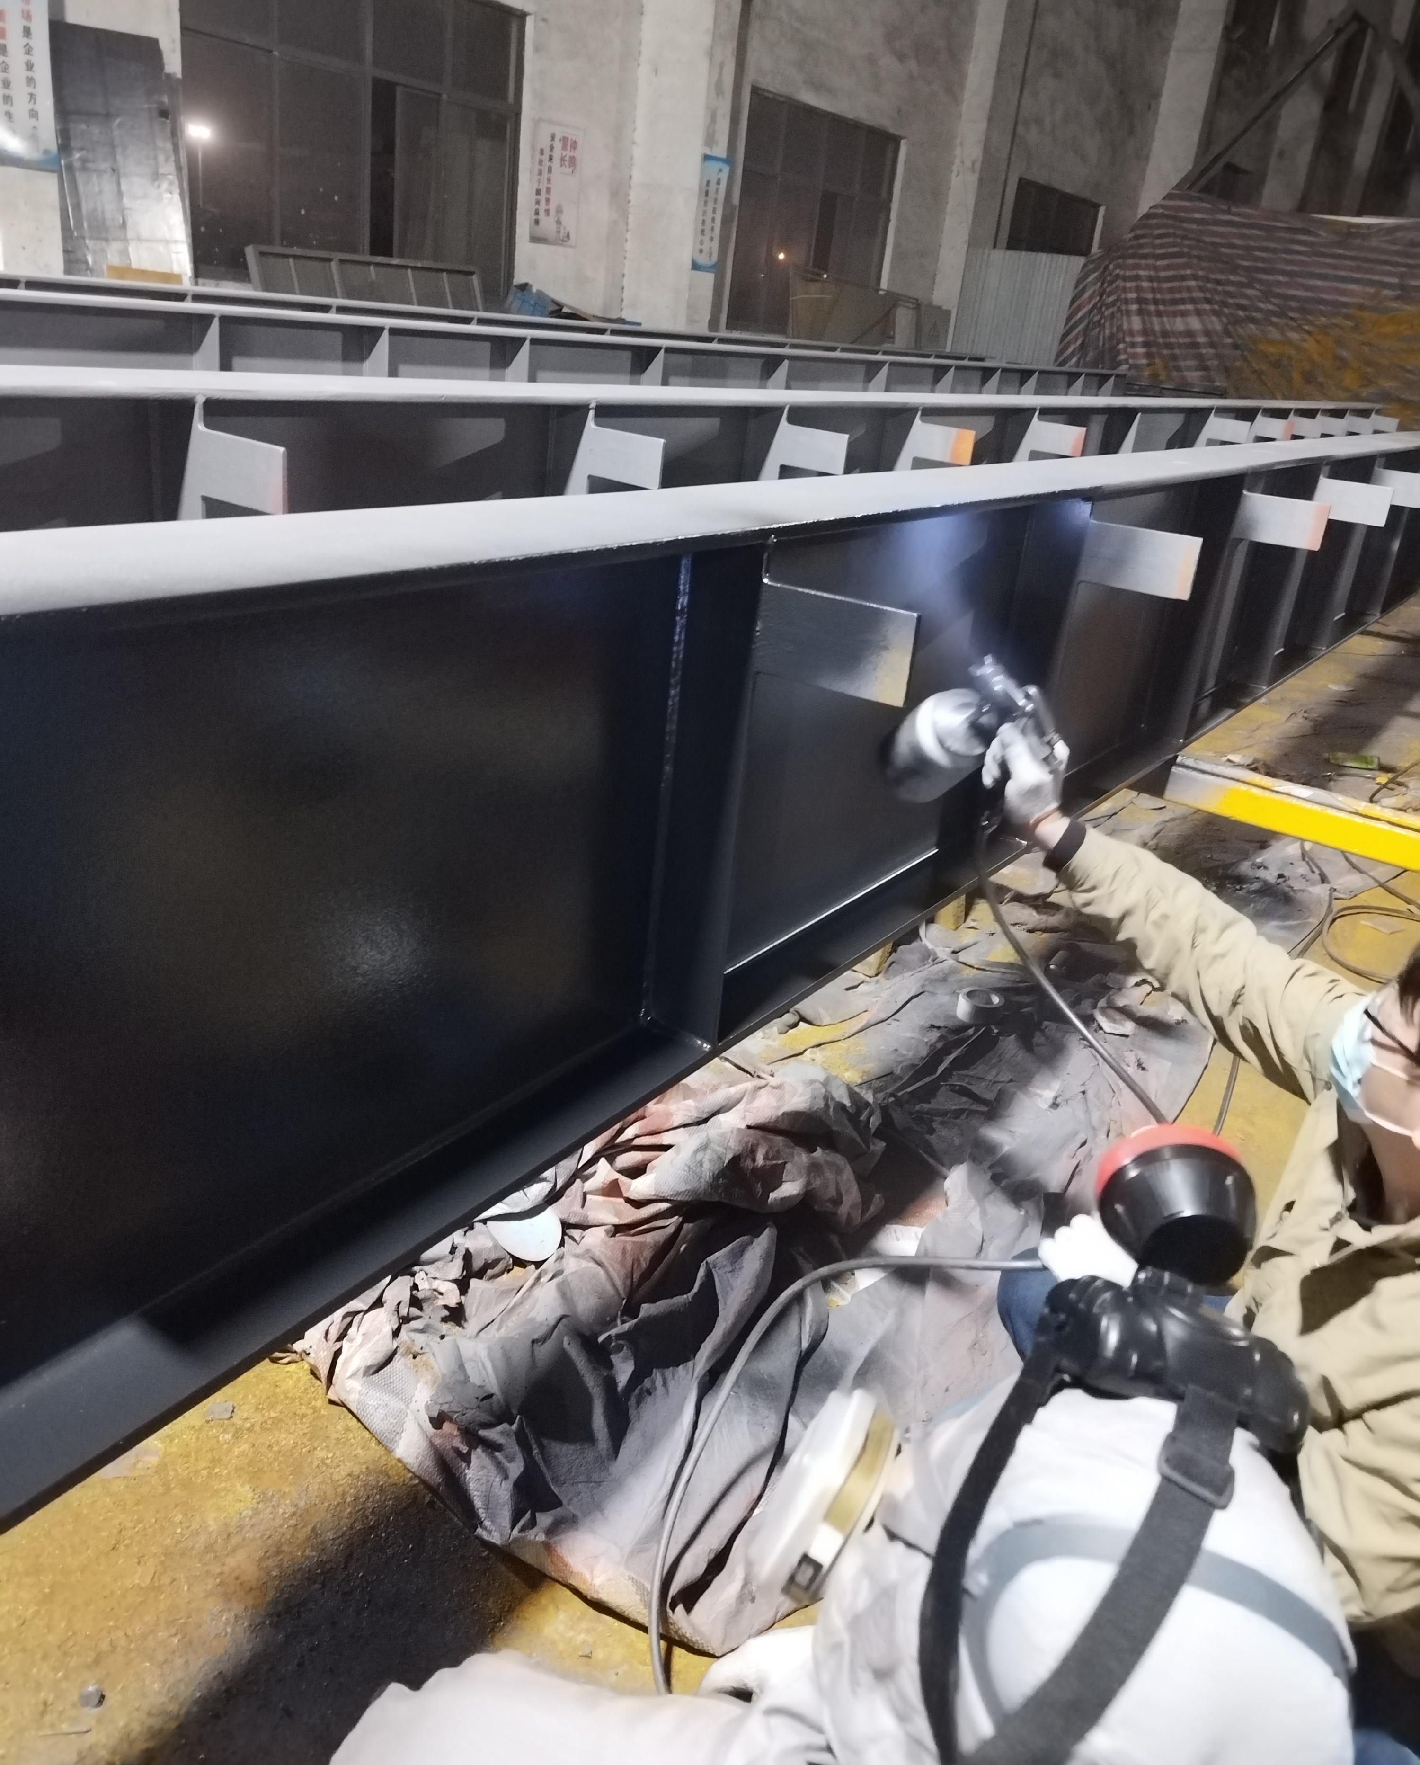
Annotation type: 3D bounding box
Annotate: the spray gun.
[{"bbox_3d":[0.386,-0.202,2.044,0.190,0.270,0.121,49,50,2],"label":"spray gun"}]

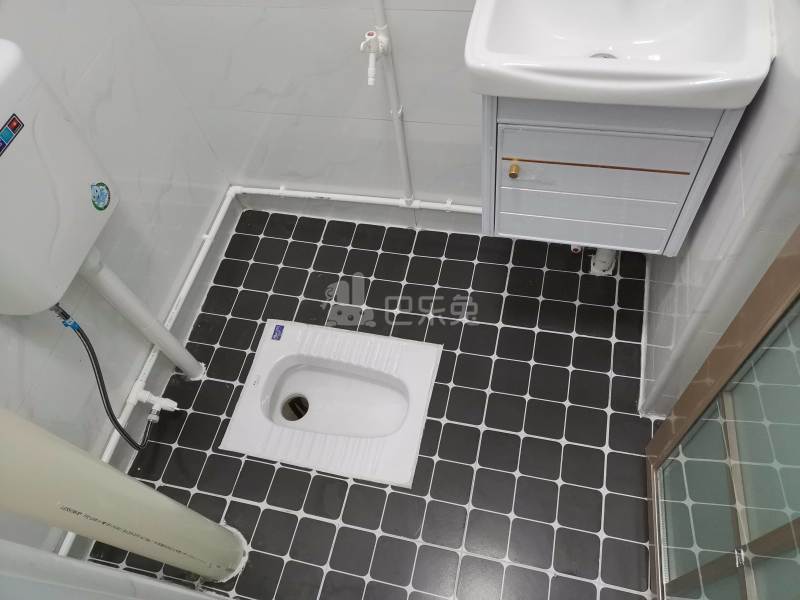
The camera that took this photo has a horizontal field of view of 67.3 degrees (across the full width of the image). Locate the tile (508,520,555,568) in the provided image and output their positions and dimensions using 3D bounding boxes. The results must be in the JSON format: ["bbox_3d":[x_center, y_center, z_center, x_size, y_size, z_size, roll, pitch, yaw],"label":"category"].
[{"bbox_3d":[0.300,0.557,1.376,0.096,0.008,0.096,7,61,14],"label":"tile"}]

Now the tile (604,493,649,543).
[{"bbox_3d":[0.518,0.499,1.378,0.097,0.010,0.097,7,60,14],"label":"tile"}]

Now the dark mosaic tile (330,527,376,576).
[{"bbox_3d":[-0.109,0.593,1.421,0.096,0.008,0.096,8,61,14],"label":"dark mosaic tile"}]

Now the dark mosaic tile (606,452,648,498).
[{"bbox_3d":[0.539,0.415,1.426,0.097,0.009,0.097,8,61,13],"label":"dark mosaic tile"}]

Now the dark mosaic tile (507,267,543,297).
[{"bbox_3d":[0.362,-0.050,1.733,0.095,0.010,0.095,8,61,14],"label":"dark mosaic tile"}]

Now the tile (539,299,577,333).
[{"bbox_3d":[0.434,0.047,1.663,0.097,0.009,0.097,8,61,13],"label":"tile"}]

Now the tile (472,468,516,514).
[{"bbox_3d":[0.226,0.460,1.448,0.095,0.010,0.095,8,61,14],"label":"tile"}]

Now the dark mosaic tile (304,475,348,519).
[{"bbox_3d":[-0.184,0.491,1.496,0.096,0.008,0.096,7,61,14],"label":"dark mosaic tile"}]

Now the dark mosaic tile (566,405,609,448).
[{"bbox_3d":[0.465,0.315,1.495,0.096,0.008,0.096,8,61,14],"label":"dark mosaic tile"}]

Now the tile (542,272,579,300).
[{"bbox_3d":[0.463,-0.037,1.728,0.096,0.010,0.096,7,61,14],"label":"tile"}]

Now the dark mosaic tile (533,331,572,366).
[{"bbox_3d":[0.416,0.134,1.620,0.097,0.010,0.097,7,60,14],"label":"dark mosaic tile"}]

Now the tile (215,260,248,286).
[{"bbox_3d":[-0.531,-0.083,1.896,0.097,0.009,0.097,8,61,13],"label":"tile"}]

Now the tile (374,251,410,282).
[{"bbox_3d":[-0.022,-0.099,1.827,0.096,0.009,0.096,8,60,14],"label":"tile"}]

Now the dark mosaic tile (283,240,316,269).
[{"bbox_3d":[-0.317,-0.140,1.919,0.096,0.010,0.096,7,61,14],"label":"dark mosaic tile"}]

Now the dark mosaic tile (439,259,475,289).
[{"bbox_3d":[0.167,-0.074,1.779,0.097,0.009,0.097,8,61,13],"label":"dark mosaic tile"}]

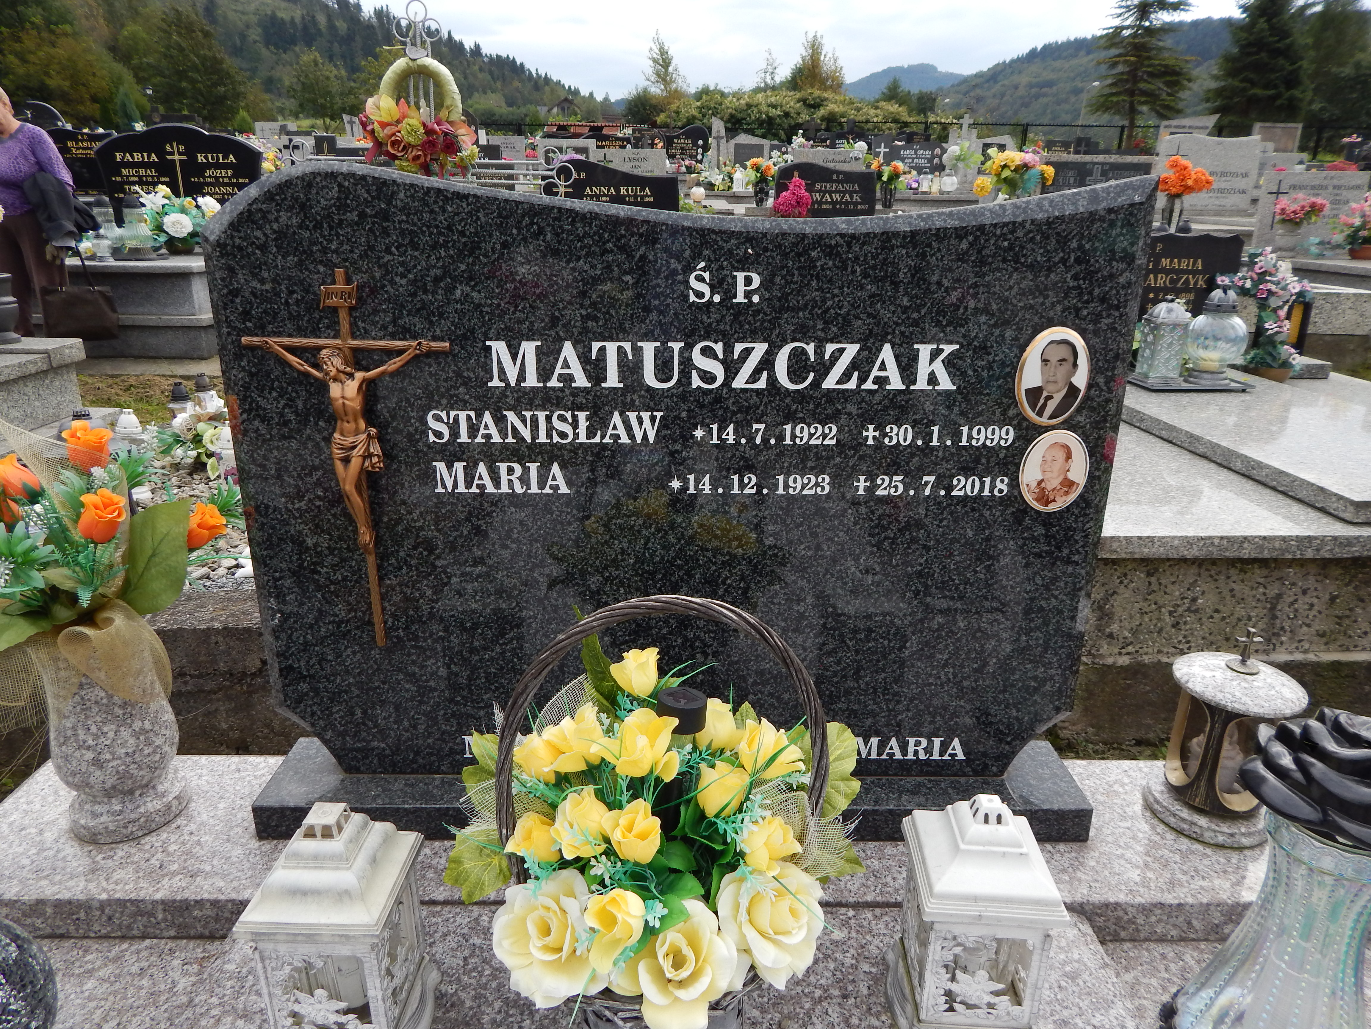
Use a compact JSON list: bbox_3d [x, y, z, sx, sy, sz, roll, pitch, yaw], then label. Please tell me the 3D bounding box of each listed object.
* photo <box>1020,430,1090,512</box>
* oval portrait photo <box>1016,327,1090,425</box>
[{"bbox_3d":[0.455,-0.052,1.121,0.084,0.104,0.011,0,17,0],"label":"photo"},{"bbox_3d":[0.439,-0.163,1.086,0.087,0.118,0.011,0,17,0],"label":"oval portrait photo"}]

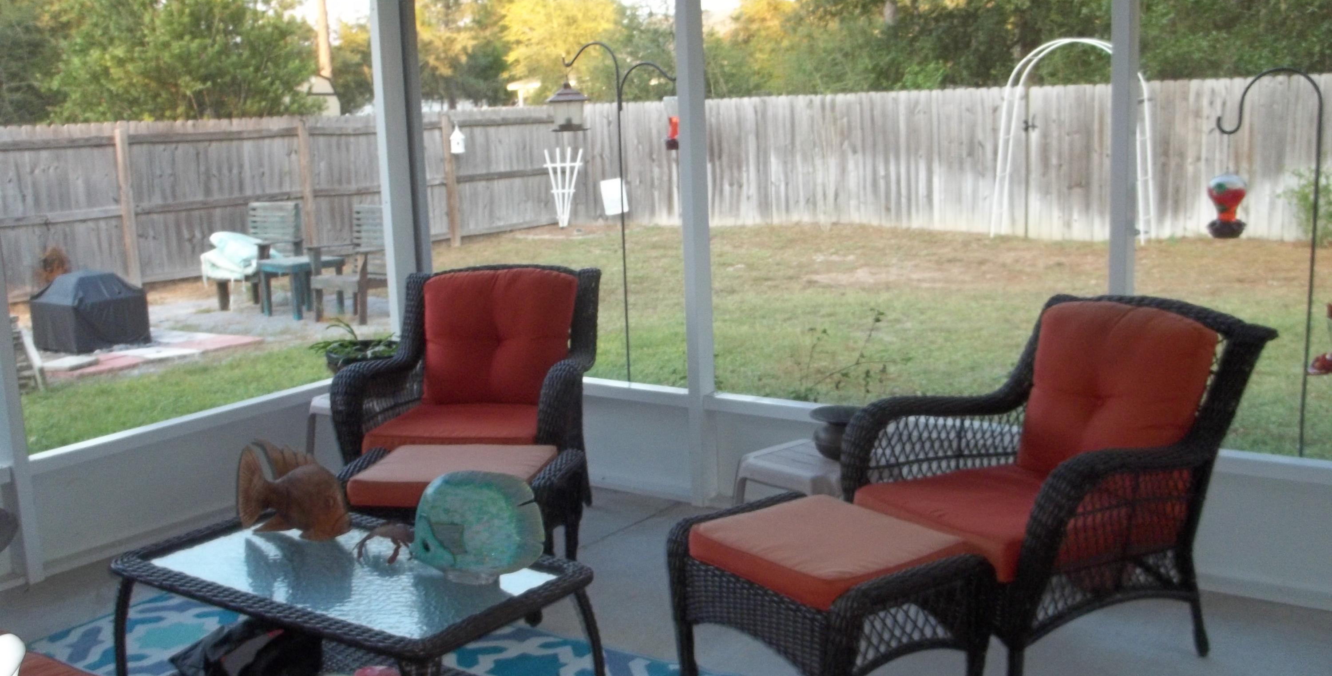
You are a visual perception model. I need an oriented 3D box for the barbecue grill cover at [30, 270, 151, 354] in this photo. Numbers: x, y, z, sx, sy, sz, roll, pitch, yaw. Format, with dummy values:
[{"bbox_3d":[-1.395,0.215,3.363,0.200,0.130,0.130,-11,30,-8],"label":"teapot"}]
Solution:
[{"bbox_3d":[-4.578,-0.245,10.175,0.550,0.610,0.600,6,12,41],"label":"barbecue grill cover"}]

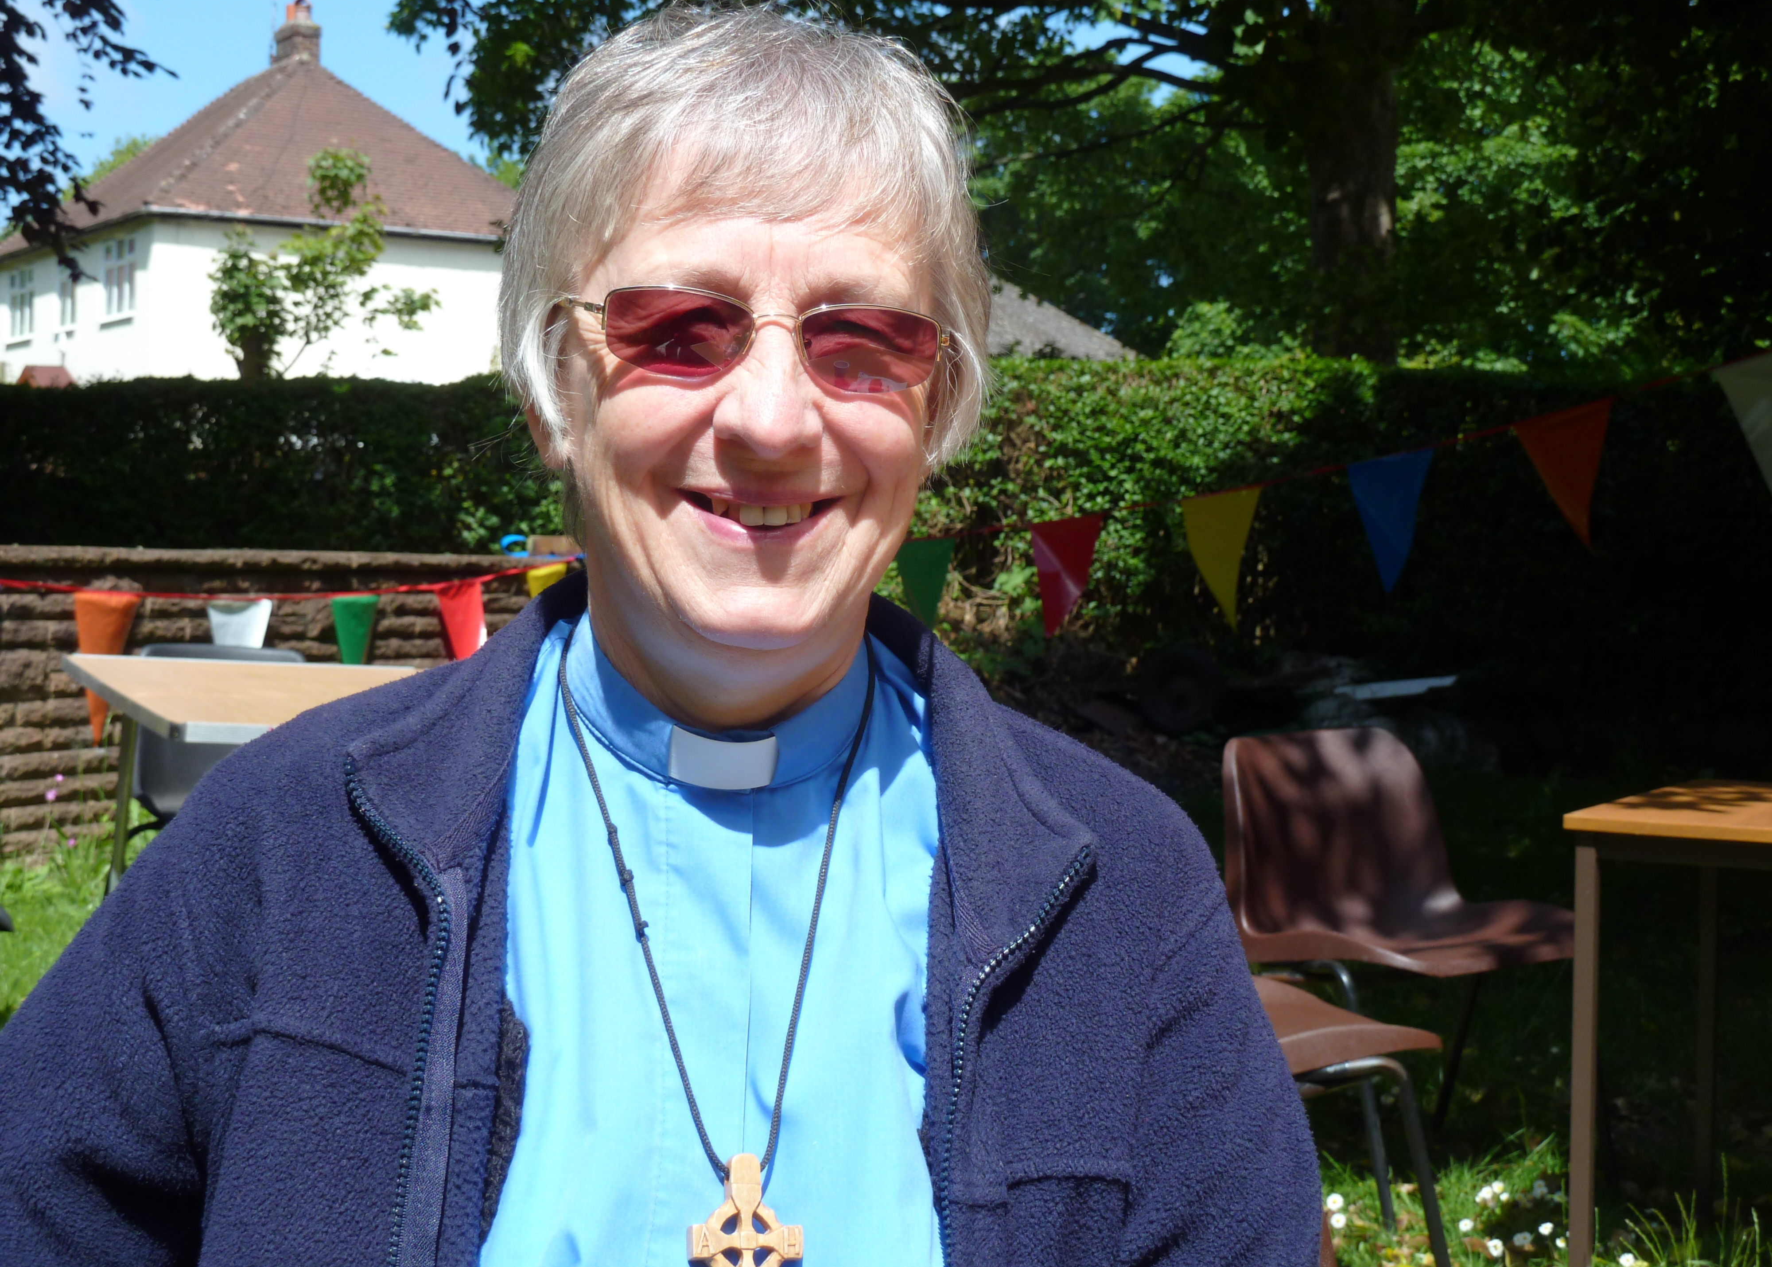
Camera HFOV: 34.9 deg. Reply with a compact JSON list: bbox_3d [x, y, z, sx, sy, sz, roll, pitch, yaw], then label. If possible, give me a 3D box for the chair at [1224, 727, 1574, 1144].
[{"bbox_3d":[0.895,0.567,4.813,0.500,0.770,0.530,-1,1,-34],"label":"chair"}]

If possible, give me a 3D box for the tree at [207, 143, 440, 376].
[{"bbox_3d":[-5.773,-2.244,28.959,2.400,5.450,2.200,0,1,0],"label":"tree"}]

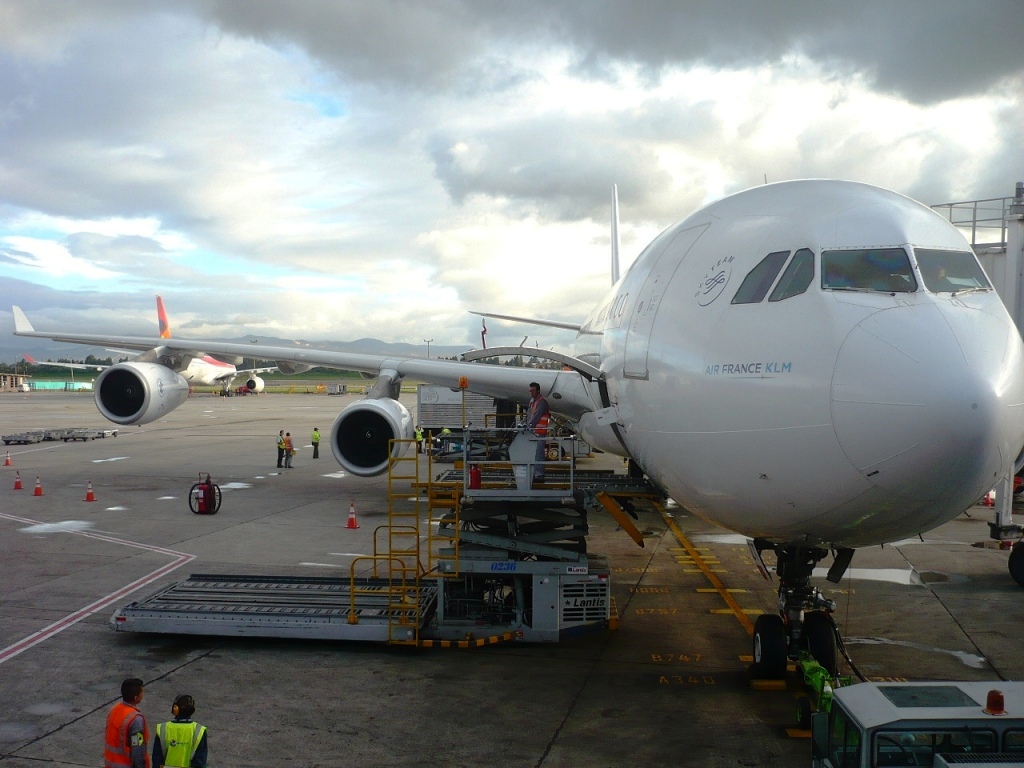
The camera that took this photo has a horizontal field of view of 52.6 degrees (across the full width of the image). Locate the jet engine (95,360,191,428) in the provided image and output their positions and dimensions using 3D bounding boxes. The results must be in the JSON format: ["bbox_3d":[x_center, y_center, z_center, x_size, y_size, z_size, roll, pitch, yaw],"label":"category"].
[{"bbox_3d":[-13.763,0.375,39.415,2.380,2.380,4.900,0,1,3],"label":"jet engine"}]

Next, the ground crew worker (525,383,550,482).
[{"bbox_3d":[0.453,0.864,18.412,0.460,1.770,0.540,-1,1,-35],"label":"ground crew worker"}]

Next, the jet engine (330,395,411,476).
[{"bbox_3d":[-4.196,1.645,33.035,2.380,2.380,4.900,0,1,3],"label":"jet engine"}]

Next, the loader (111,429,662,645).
[{"bbox_3d":[-2.100,2.570,19.134,9.650,3.820,3.200,0,1,5],"label":"loader"}]

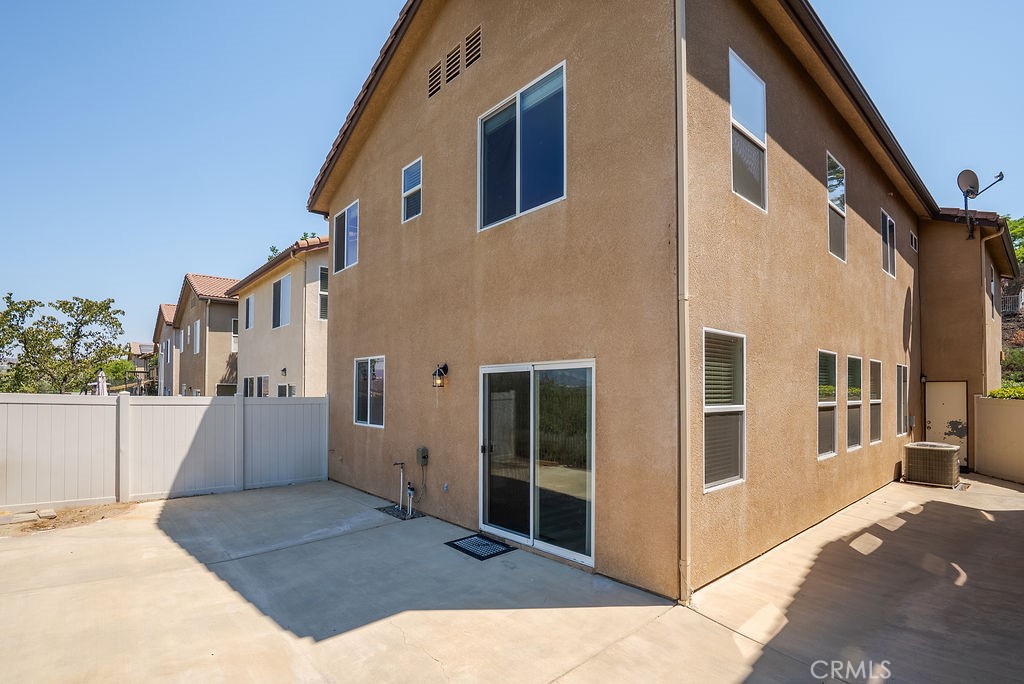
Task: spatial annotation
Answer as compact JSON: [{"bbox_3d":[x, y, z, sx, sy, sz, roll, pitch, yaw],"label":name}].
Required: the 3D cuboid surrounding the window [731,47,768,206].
[{"bbox_3d":[2.688,-2.340,5.178,0.950,1.547,0.080,3,-4,-40],"label":"window"}]

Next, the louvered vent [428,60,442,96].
[{"bbox_3d":[-1.165,-4.006,6.982,0.080,0.440,0.333,4,-5,-44],"label":"louvered vent"}]

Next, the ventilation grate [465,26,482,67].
[{"bbox_3d":[-0.518,-4.078,6.322,0.080,0.455,0.336,4,-5,-44],"label":"ventilation grate"}]

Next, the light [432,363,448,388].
[{"bbox_3d":[-0.996,0.472,6.352,0.200,0.320,0.160,4,-5,-42],"label":"light"}]

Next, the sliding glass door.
[{"bbox_3d":[0.222,1.270,5.195,0.120,2.050,1.835,4,-5,-42],"label":"sliding glass door"}]

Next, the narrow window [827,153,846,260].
[{"bbox_3d":[5.155,-2.102,7.242,0.923,1.549,0.080,3,-4,-40],"label":"narrow window"}]

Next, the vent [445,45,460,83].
[{"bbox_3d":[-0.845,-4.055,6.632,0.060,0.432,0.350,4,-5,-42],"label":"vent"}]

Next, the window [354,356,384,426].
[{"bbox_3d":[-2.544,0.891,8.146,0.100,1.222,1.236,4,-5,-42],"label":"window"}]

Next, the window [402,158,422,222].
[{"bbox_3d":[-1.608,-2.450,7.411,0.080,0.917,0.589,4,-5,-44],"label":"window"}]

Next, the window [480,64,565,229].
[{"bbox_3d":[0.085,-2.265,5.508,0.100,1.554,1.546,4,-5,-42],"label":"window"}]

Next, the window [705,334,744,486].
[{"bbox_3d":[2.212,0.700,4.742,0.944,1.606,0.080,3,-4,-40],"label":"window"}]

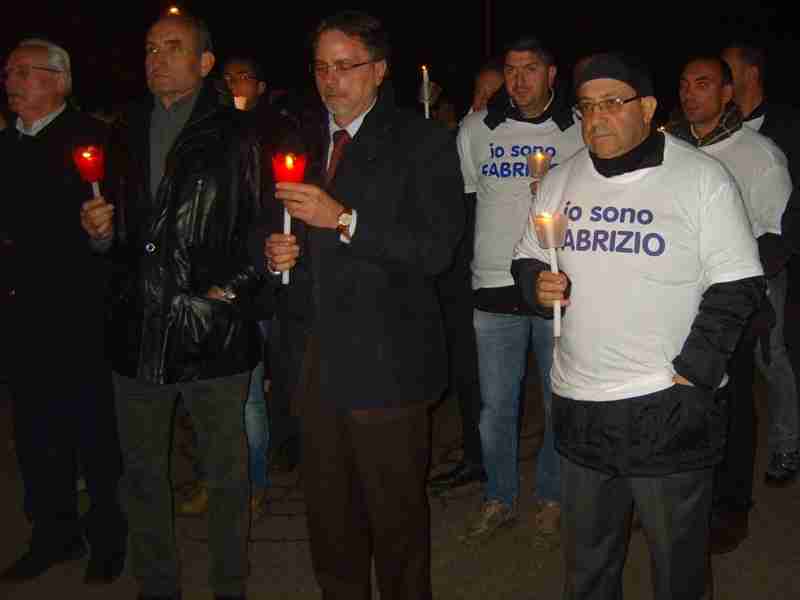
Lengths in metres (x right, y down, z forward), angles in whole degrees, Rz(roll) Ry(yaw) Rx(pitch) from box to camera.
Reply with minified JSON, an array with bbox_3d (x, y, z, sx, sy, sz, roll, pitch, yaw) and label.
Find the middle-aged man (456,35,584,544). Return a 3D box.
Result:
[{"bbox_3d":[0.453,-0.007,2.854,0.520,1.750,0.400,2,9,13],"label":"middle-aged man"}]

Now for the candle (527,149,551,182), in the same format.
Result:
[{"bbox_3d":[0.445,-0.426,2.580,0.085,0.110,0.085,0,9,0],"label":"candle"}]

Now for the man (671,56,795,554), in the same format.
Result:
[{"bbox_3d":[1.120,0.033,2.800,0.570,1.710,0.420,7,12,39],"label":"man"}]

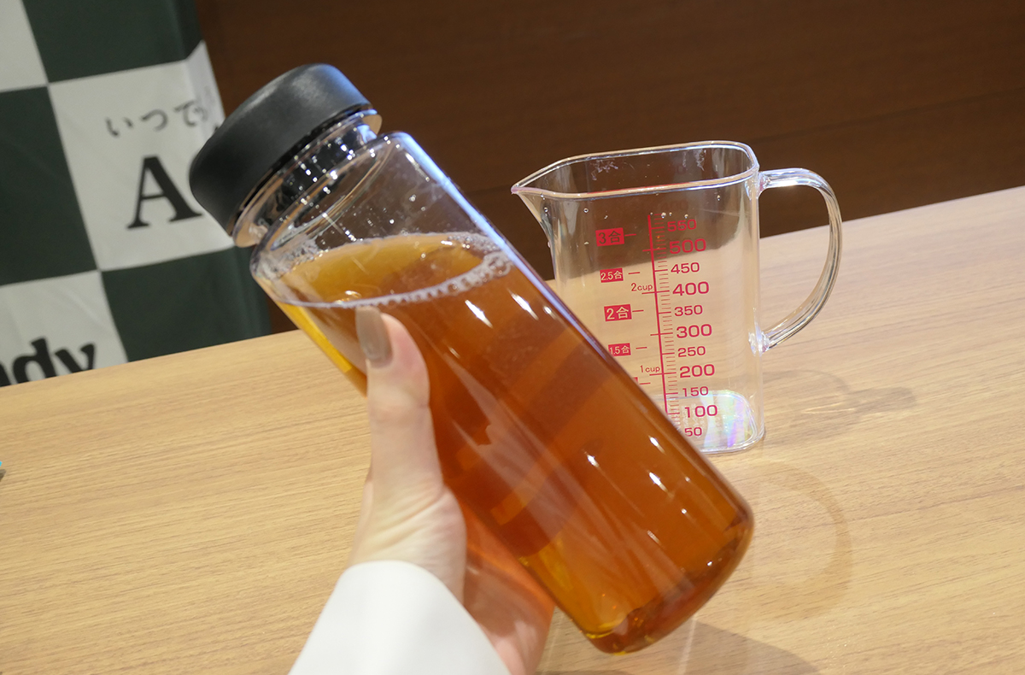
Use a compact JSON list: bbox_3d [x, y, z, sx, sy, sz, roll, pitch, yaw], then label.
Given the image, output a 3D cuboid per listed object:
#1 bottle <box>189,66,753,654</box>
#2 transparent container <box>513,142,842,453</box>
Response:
[{"bbox_3d":[-0.013,0.006,0.325,0.064,0.194,0.064,-43,2,0],"label":"bottle"},{"bbox_3d":[0.081,-0.017,0.495,0.145,0.132,0.067,-6,24,6],"label":"transparent container"}]

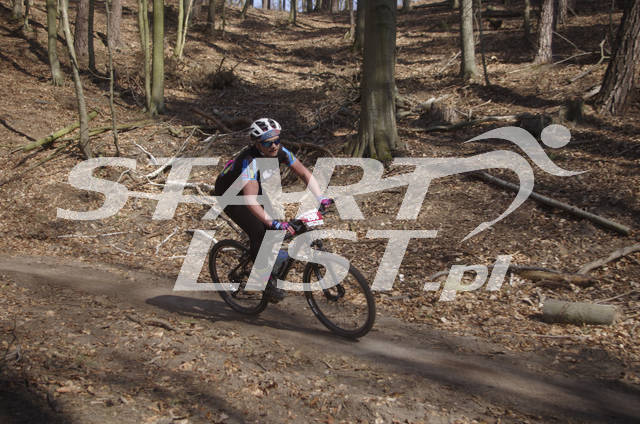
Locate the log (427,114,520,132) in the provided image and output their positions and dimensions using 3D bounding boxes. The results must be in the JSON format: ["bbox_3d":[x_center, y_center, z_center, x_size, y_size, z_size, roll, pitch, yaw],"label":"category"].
[{"bbox_3d":[2.765,-1.623,15.900,1.667,0.170,0.200,-5,5,7],"label":"log"}]

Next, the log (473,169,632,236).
[{"bbox_3d":[2.695,-0.161,10.650,0.100,0.100,3.194,-2,14,-21],"label":"log"}]

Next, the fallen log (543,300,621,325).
[{"bbox_3d":[2.376,0.919,7.950,0.630,0.205,0.205,3,5,22],"label":"fallen log"}]

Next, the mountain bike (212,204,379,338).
[{"bbox_3d":[-0.305,0.479,7.149,1.850,1.050,0.720,6,25,40],"label":"mountain bike"}]

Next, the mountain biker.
[{"bbox_3d":[-0.439,0.009,7.005,1.020,1.470,0.680,6,16,40],"label":"mountain biker"}]

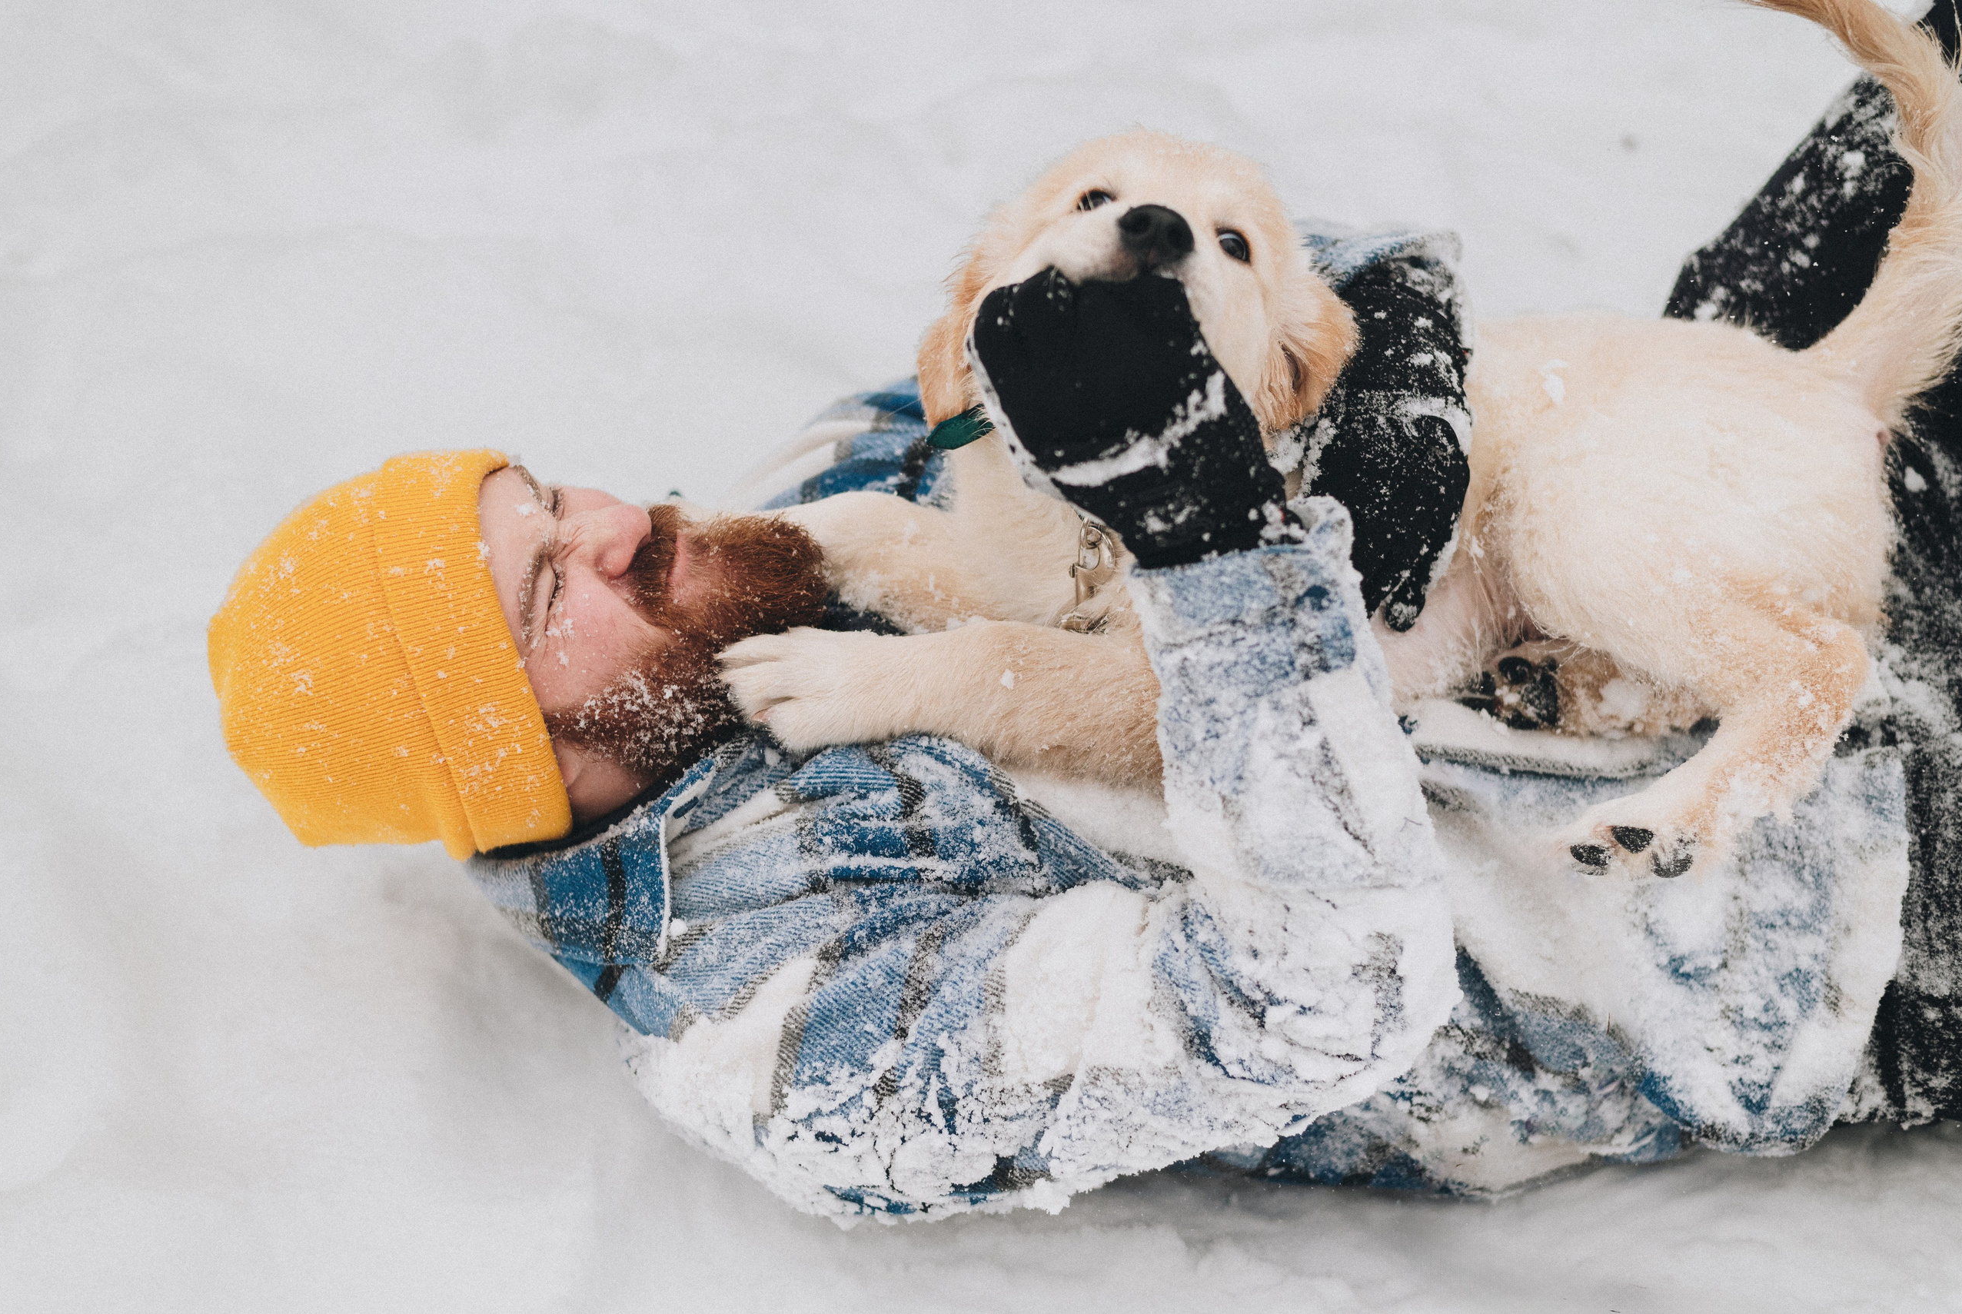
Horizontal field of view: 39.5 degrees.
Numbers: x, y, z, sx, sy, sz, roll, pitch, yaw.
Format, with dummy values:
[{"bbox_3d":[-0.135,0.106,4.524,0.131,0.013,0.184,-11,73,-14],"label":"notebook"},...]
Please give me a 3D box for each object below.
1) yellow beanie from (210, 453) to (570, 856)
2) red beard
[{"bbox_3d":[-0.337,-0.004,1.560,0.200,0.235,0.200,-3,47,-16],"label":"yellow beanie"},{"bbox_3d":[-0.171,-0.022,1.570,0.120,0.120,0.150,13,42,-21],"label":"red beard"}]

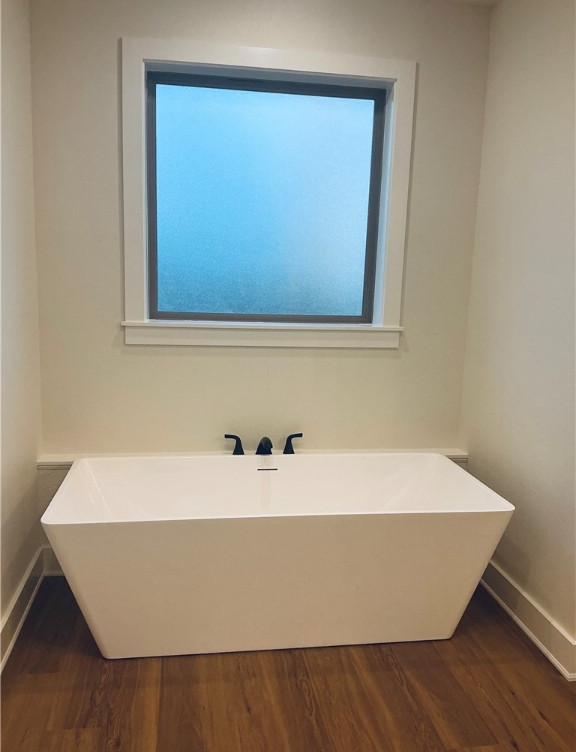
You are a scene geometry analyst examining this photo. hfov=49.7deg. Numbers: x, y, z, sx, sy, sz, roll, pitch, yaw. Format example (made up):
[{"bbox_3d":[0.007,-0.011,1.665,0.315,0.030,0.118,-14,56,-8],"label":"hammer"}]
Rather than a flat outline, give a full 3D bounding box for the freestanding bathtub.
[{"bbox_3d":[-0.043,0.709,2.572,1.700,0.570,0.765,0,9,-9],"label":"freestanding bathtub"}]

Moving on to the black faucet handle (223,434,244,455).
[{"bbox_3d":[-0.252,0.326,2.955,0.094,0.094,0.052,0,9,-9],"label":"black faucet handle"}]

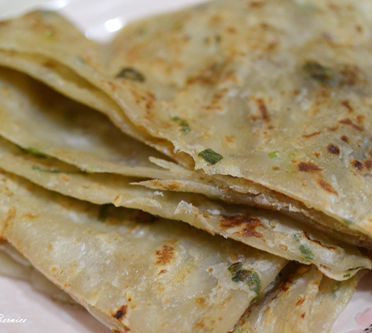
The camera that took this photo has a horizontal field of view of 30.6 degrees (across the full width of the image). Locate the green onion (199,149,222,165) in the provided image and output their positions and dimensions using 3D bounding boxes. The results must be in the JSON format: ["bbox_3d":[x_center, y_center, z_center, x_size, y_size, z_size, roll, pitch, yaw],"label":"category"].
[{"bbox_3d":[0.011,-0.004,0.310,0.009,0.002,0.007,32,49,32],"label":"green onion"}]

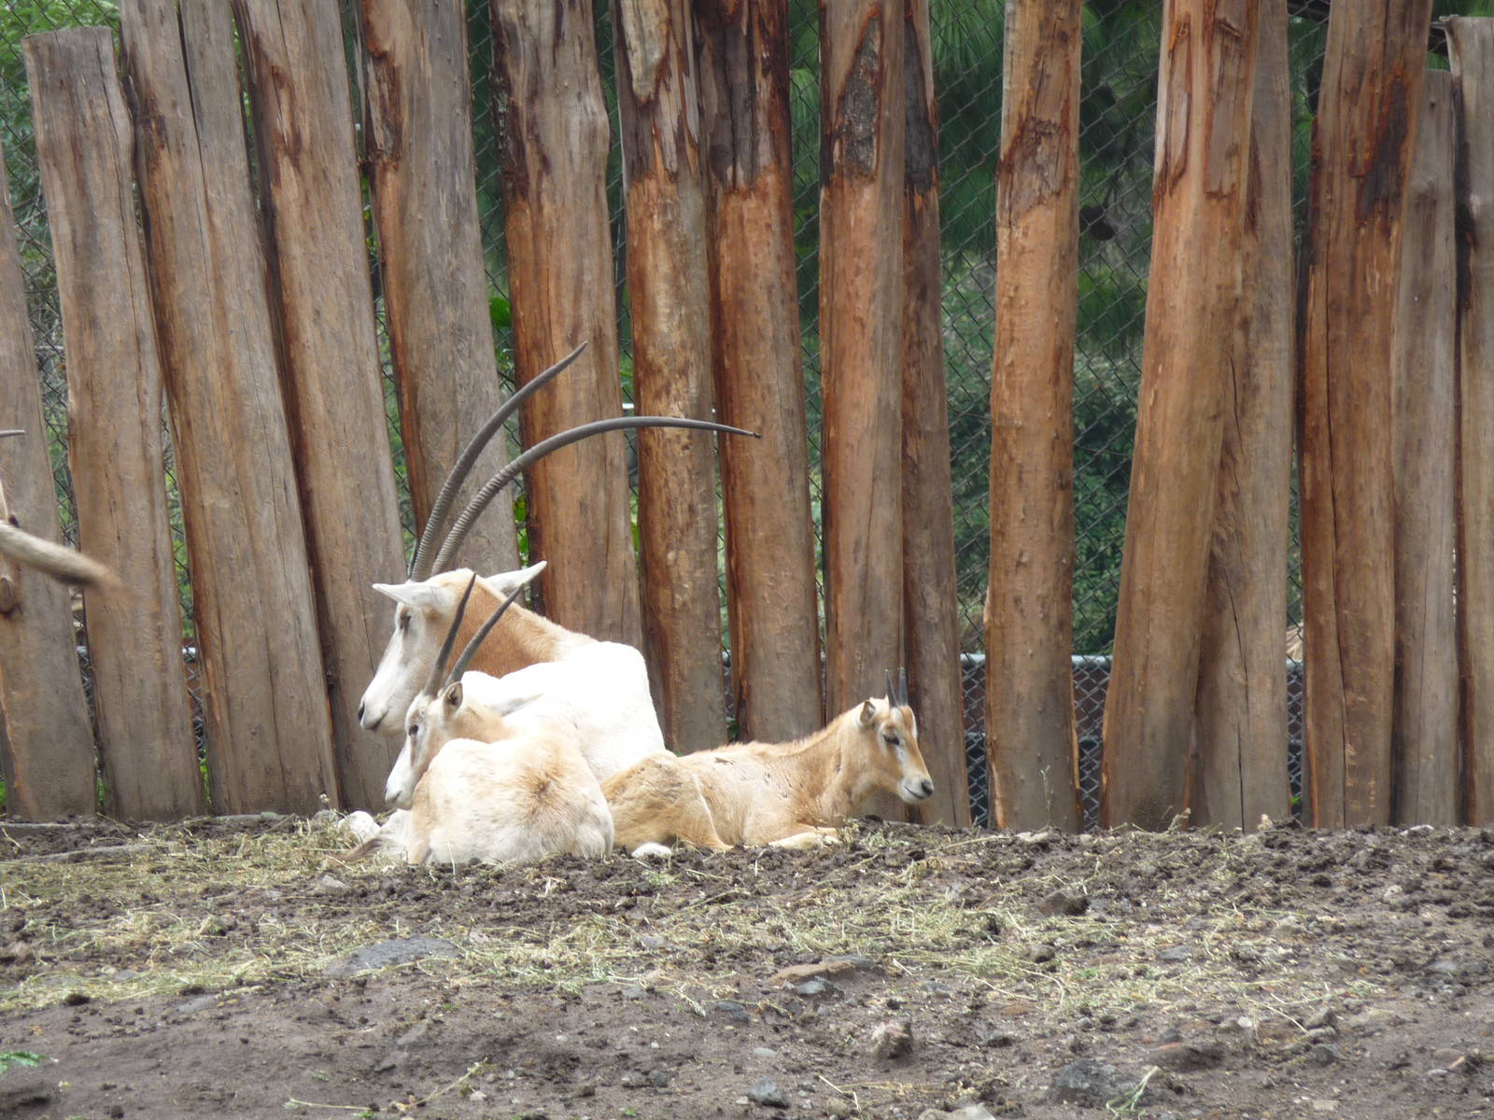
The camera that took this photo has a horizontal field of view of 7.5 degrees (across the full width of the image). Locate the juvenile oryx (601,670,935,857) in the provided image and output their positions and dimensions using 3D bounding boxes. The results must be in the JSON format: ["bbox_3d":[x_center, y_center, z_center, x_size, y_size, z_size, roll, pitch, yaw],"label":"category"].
[{"bbox_3d":[0.039,0.472,26.400,0.790,0.430,0.360,0,1,0],"label":"juvenile oryx"}]

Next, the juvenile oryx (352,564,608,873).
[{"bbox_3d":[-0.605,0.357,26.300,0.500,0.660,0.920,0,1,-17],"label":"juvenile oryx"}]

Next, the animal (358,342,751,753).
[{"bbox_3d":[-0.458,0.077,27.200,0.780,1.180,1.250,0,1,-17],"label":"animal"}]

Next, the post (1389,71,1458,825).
[{"bbox_3d":[1.704,-0.283,28.600,0.170,1.900,0.170,-1,1,0],"label":"post"}]

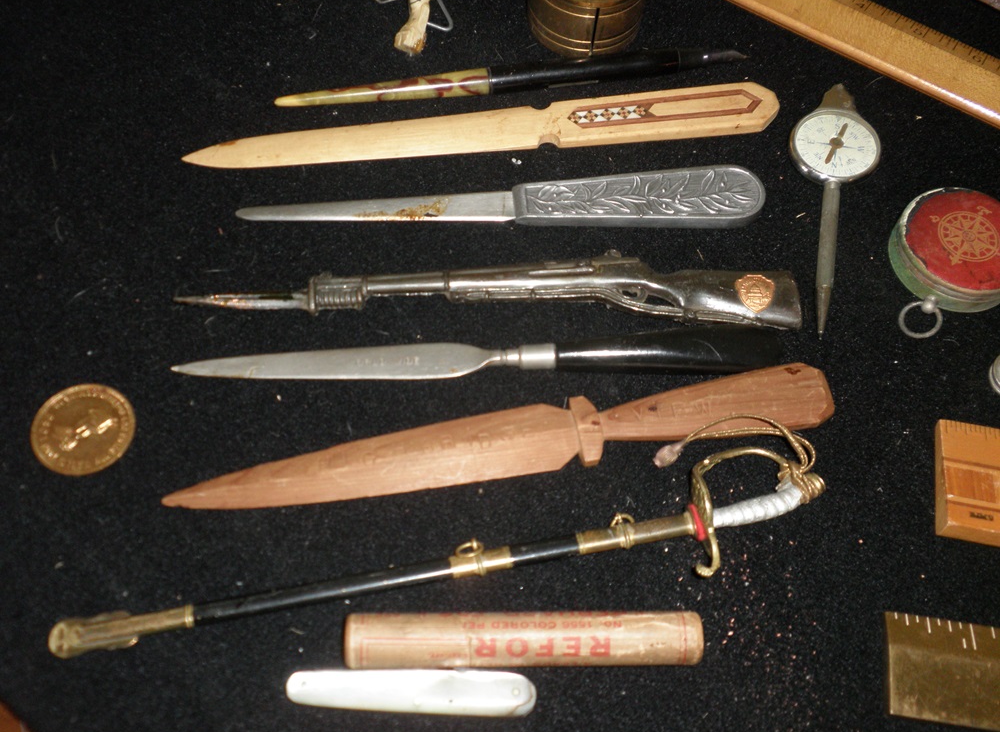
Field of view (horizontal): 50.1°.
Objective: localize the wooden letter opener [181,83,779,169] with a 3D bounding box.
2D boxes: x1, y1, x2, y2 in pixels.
[{"bbox_3d":[-0.004,-0.089,0.403,0.227,0.006,0.020,-6,61,-6],"label":"wooden letter opener"}]

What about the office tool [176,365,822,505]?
[{"bbox_3d":[0.003,0.024,0.338,0.215,0.010,0.022,-9,62,-7],"label":"office tool"}]

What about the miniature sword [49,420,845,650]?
[{"bbox_3d":[-0.014,0.053,0.320,0.236,0.012,0.049,-10,62,-8],"label":"miniature sword"}]

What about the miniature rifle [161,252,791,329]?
[{"bbox_3d":[-0.003,-0.027,0.367,0.215,0.009,0.029,0,61,-2],"label":"miniature rifle"}]

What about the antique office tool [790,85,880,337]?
[{"bbox_3d":[0.120,-0.059,0.388,0.033,0.011,0.118,11,61,4],"label":"antique office tool"}]

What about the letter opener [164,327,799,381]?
[{"bbox_3d":[-0.006,-0.003,0.353,0.203,0.009,0.016,-2,61,-3],"label":"letter opener"}]

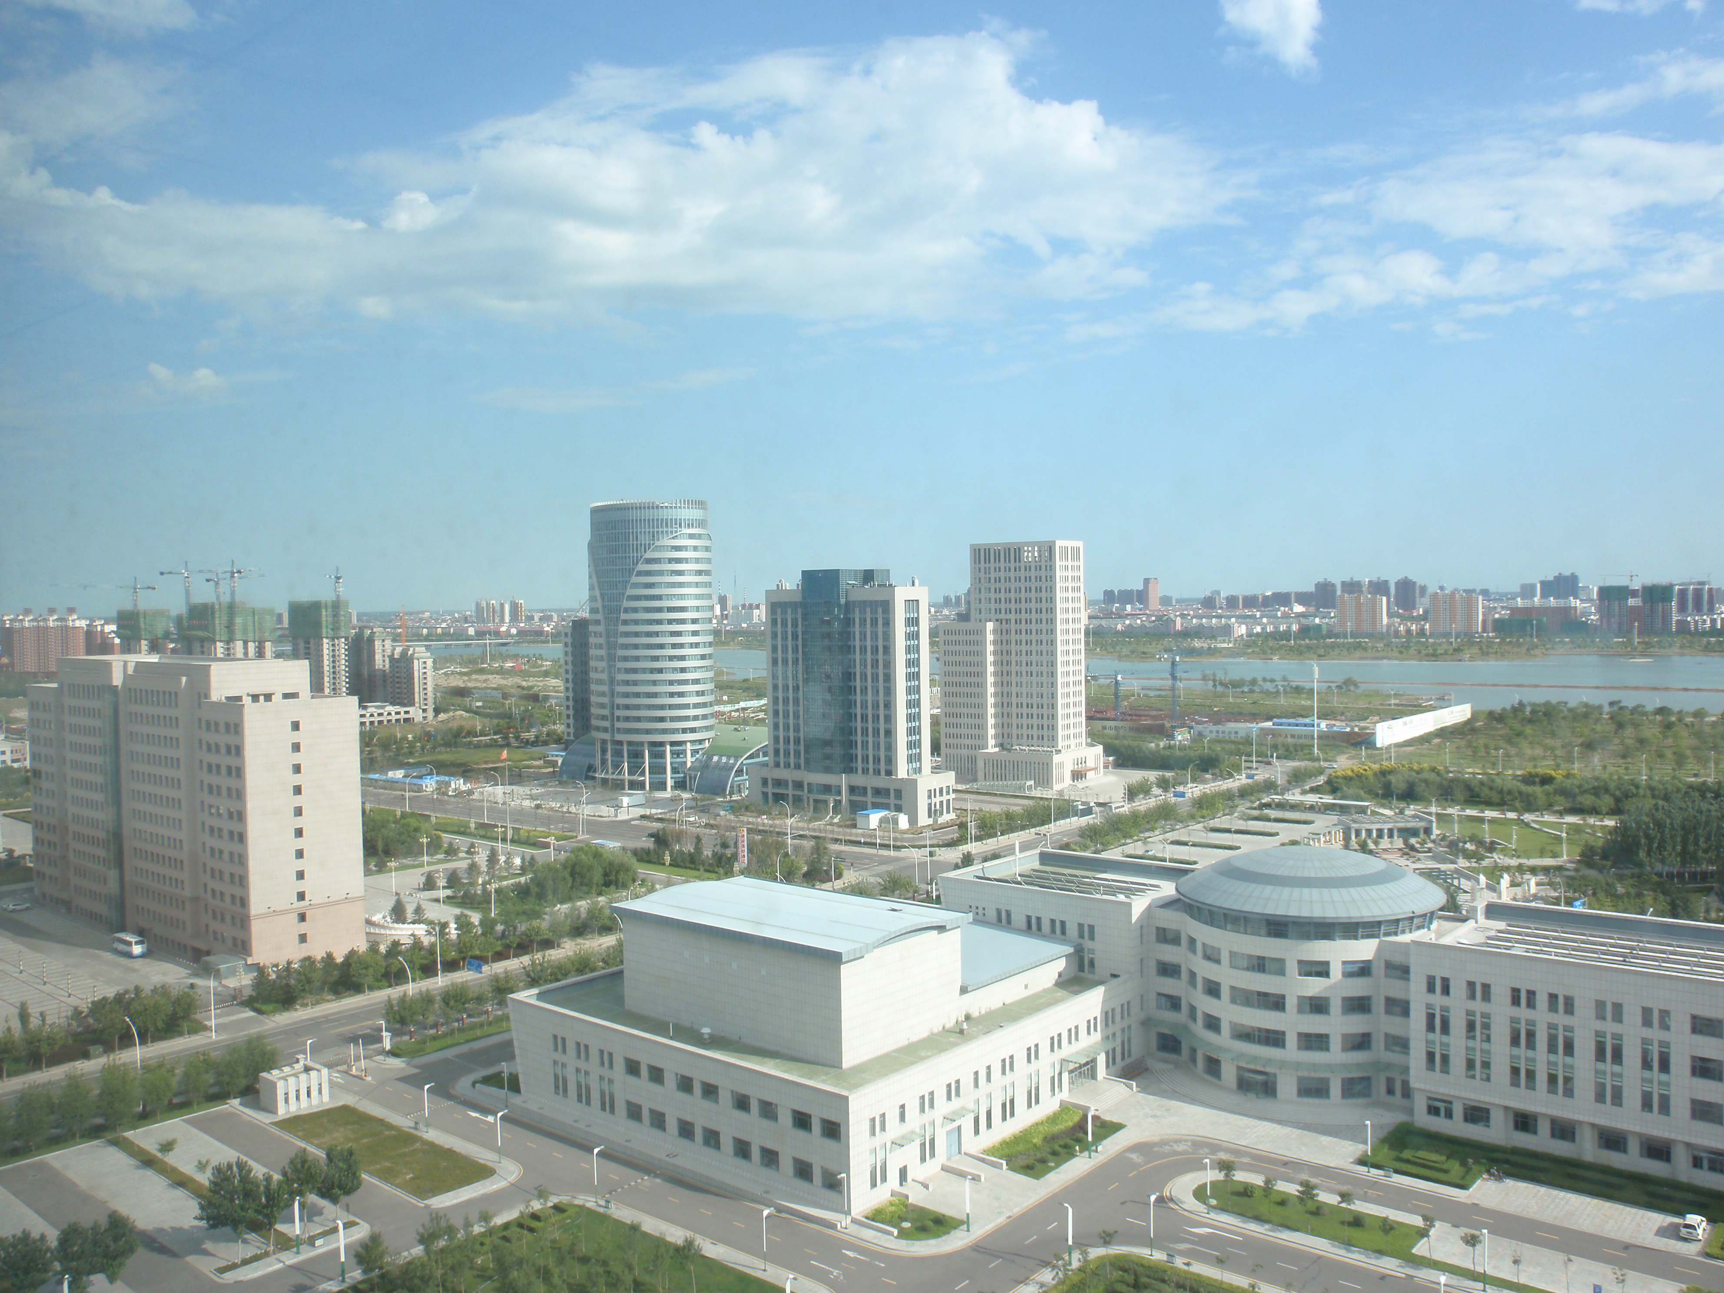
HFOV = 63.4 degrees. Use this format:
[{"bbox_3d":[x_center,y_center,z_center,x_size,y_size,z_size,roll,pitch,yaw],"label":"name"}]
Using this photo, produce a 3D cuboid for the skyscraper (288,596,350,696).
[{"bbox_3d":[-292.920,9.470,750.480,35.250,68.640,14.890,1,3,41],"label":"skyscraper"}]

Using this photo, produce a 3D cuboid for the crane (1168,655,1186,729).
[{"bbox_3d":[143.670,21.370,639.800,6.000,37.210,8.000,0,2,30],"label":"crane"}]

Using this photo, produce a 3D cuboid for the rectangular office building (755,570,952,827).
[{"bbox_3d":[-4.074,13.225,409.221,61.980,71.500,22.350,1,2,38],"label":"rectangular office building"}]

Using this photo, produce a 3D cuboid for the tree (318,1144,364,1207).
[{"bbox_3d":[-55.020,56.430,146.300,4.430,8.070,4.430,-2,2,-21],"label":"tree"}]

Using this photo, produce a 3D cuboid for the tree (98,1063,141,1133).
[{"bbox_3d":[-89.792,54.554,168.578,4.900,8.550,4.900,-1,2,0],"label":"tree"}]

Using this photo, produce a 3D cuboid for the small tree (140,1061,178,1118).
[{"bbox_3d":[-89.190,56.300,176.660,4.440,7.440,4.440,-2,2,-27],"label":"small tree"}]

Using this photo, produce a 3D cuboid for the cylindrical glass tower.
[{"bbox_3d":[-73.255,-0.900,483.011,43.750,97.100,43.750,-1,2,0],"label":"cylindrical glass tower"}]

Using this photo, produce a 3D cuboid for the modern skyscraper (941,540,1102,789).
[{"bbox_3d":[53.487,5.301,478.671,47.760,80.500,35.560,1,2,38],"label":"modern skyscraper"}]

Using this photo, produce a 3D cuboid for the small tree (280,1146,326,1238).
[{"bbox_3d":[-55.621,54.654,138.770,4.300,9.180,4.300,-1,2,0],"label":"small tree"}]

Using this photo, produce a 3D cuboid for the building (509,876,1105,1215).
[{"bbox_3d":[-6.830,45.590,184.920,59.900,25.390,52.620,1,3,41],"label":"building"}]

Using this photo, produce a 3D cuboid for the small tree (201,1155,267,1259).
[{"bbox_3d":[-61.610,55.770,137.740,5.780,10.210,5.780,-2,2,-25],"label":"small tree"}]

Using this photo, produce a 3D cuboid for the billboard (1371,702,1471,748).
[{"bbox_3d":[247.280,34.240,611.430,1.200,9.810,119.120,1,3,41],"label":"billboard"}]

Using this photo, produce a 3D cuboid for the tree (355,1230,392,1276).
[{"bbox_3d":[-47.280,58.570,134.500,3.210,4.340,3.210,-2,2,-20],"label":"tree"}]

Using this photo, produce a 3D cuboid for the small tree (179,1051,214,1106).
[{"bbox_3d":[-83.995,54.911,175.871,4.120,7.130,4.120,-1,2,0],"label":"small tree"}]

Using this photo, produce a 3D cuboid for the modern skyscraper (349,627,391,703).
[{"bbox_3d":[-277.733,14.694,790.639,23.000,52.000,14.000,0,2,33],"label":"modern skyscraper"}]

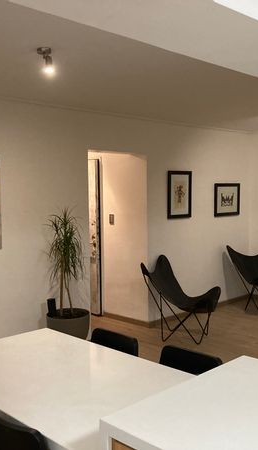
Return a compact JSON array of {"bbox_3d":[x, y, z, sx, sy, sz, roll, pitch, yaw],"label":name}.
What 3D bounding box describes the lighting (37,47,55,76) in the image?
[{"bbox_3d":[-0.495,-0.969,2.877,0.100,0.139,0.100,-5,6,-44],"label":"lighting"}]

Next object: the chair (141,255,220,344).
[{"bbox_3d":[0.588,0.819,5.336,0.698,0.853,0.766,1,4,20],"label":"chair"}]

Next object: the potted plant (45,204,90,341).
[{"bbox_3d":[-0.570,0.572,4.544,0.430,1.490,0.430,-1,4,0],"label":"potted plant"}]

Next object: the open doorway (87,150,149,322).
[{"bbox_3d":[-0.133,0.239,5.391,0.885,2.025,0.150,-5,6,-44],"label":"open doorway"}]

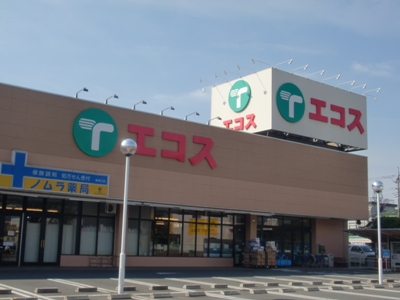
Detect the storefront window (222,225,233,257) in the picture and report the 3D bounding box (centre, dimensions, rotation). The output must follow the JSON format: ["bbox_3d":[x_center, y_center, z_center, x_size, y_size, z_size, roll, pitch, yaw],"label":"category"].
[{"bbox_3d":[1.681,5.567,34.042,0.959,1.983,0.100,9,-12,-37],"label":"storefront window"}]

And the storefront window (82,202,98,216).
[{"bbox_3d":[-5.844,3.178,29.627,0.936,0.742,0.100,10,-13,-37],"label":"storefront window"}]

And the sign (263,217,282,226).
[{"bbox_3d":[4.851,4.779,37.044,1.750,0.547,0.080,9,-13,-37],"label":"sign"}]

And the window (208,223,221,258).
[{"bbox_3d":[0.935,5.551,34.077,0.893,1.982,0.100,9,-13,-37],"label":"window"}]

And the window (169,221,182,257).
[{"bbox_3d":[-1.417,5.168,32.254,0.914,1.974,0.100,9,-13,-37],"label":"window"}]

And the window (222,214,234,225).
[{"bbox_3d":[1.757,4.317,34.925,0.877,0.676,0.100,9,-13,-37],"label":"window"}]

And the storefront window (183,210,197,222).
[{"bbox_3d":[-0.600,3.870,32.485,0.981,0.733,0.100,9,-12,-37],"label":"storefront window"}]

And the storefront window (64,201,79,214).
[{"bbox_3d":[-6.605,2.934,28.447,0.768,0.721,0.100,9,-13,-37],"label":"storefront window"}]

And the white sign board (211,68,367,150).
[{"bbox_3d":[6.960,-2.354,42.843,10.410,4.332,6.529,10,-13,-37],"label":"white sign board"}]

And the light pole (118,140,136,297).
[{"bbox_3d":[-2.152,1.859,16.021,0.489,4.427,0.489,10,-13,-37],"label":"light pole"}]

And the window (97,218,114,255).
[{"bbox_3d":[-4.999,4.568,29.480,0.874,1.961,0.100,9,-13,-37],"label":"window"}]

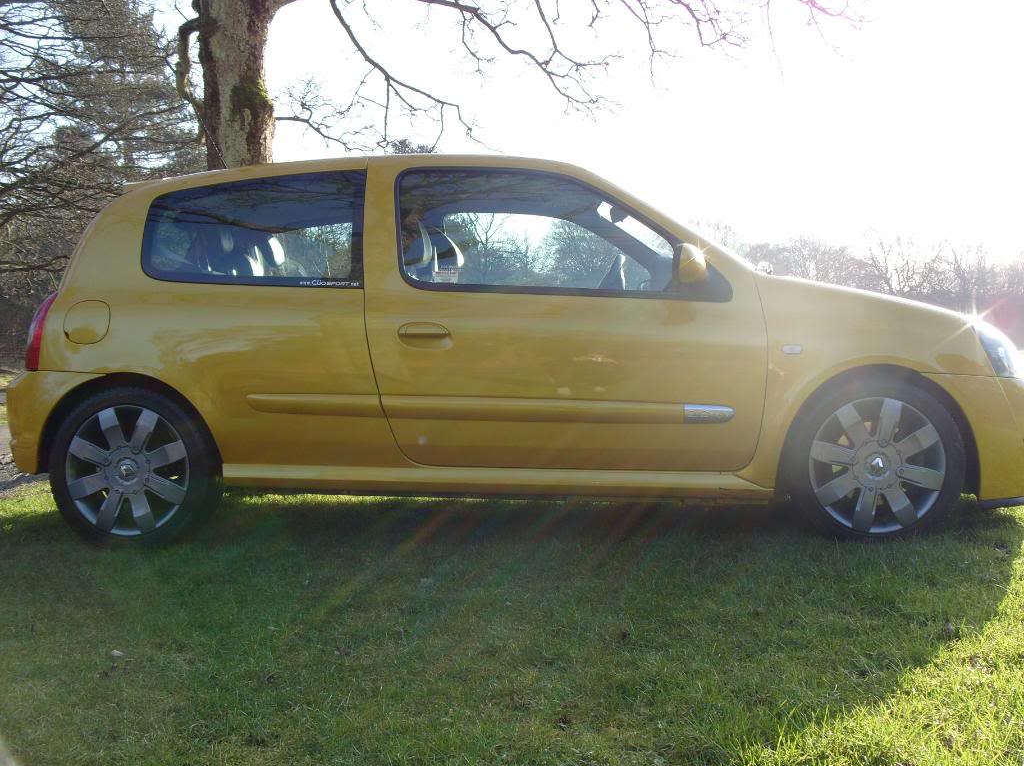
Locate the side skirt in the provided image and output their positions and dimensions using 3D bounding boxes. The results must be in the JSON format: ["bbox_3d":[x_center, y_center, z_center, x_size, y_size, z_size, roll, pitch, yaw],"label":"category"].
[{"bbox_3d":[-0.057,0.331,3.448,1.817,0.097,0.090,1,3,3],"label":"side skirt"}]

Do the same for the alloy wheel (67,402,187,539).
[{"bbox_3d":[-1.288,0.293,3.571,0.438,0.438,0.170,-1,3,3],"label":"alloy wheel"}]

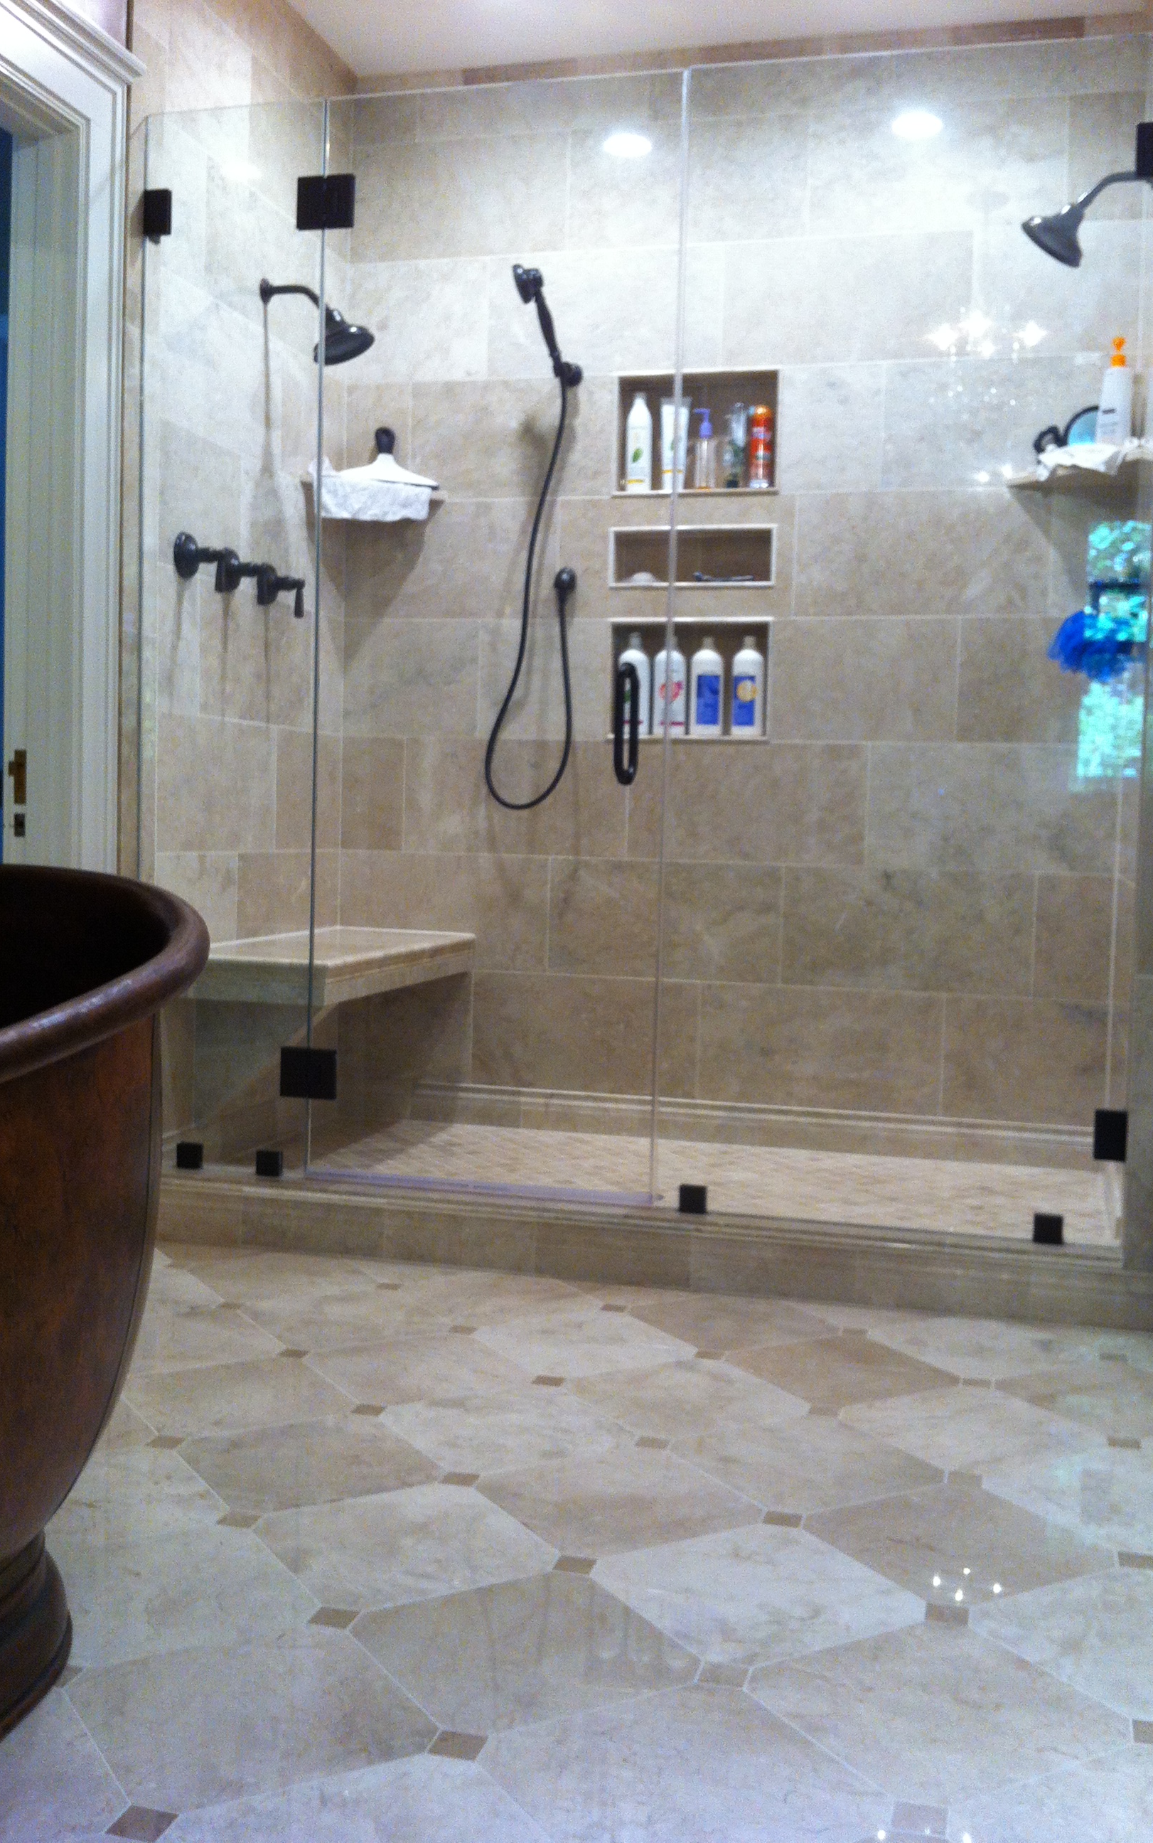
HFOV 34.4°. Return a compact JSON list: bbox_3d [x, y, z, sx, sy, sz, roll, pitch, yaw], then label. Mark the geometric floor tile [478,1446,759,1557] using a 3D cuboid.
[{"bbox_3d":[0.054,0.764,2.441,0.305,0.012,0.305,-1,5,-30],"label":"geometric floor tile"}]

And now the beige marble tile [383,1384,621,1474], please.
[{"bbox_3d":[-0.099,0.738,2.696,0.305,0.012,0.305,-1,4,-31],"label":"beige marble tile"}]

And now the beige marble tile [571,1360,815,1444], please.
[{"bbox_3d":[0.164,0.735,2.856,0.305,0.012,0.305,-1,4,-31],"label":"beige marble tile"}]

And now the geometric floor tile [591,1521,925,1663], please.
[{"bbox_3d":[0.208,0.778,2.150,0.305,0.012,0.305,-1,4,-31],"label":"geometric floor tile"}]

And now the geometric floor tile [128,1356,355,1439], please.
[{"bbox_3d":[-0.519,0.721,2.817,0.305,0.010,0.305,-1,4,-30],"label":"geometric floor tile"}]

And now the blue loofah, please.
[{"bbox_3d":[1.082,-0.581,3.909,0.170,0.159,0.165,2,4,14],"label":"blue loofah"}]

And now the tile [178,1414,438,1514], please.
[{"bbox_3d":[-0.366,0.743,2.547,0.305,0.010,0.305,-1,4,-30],"label":"tile"}]

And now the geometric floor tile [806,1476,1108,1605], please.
[{"bbox_3d":[0.477,0.782,2.332,0.305,0.012,0.305,-1,5,-30],"label":"geometric floor tile"}]

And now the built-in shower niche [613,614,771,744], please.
[{"bbox_3d":[0.295,-0.611,4.732,0.415,0.302,0.100,2,4,14],"label":"built-in shower niche"}]

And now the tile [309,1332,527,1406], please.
[{"bbox_3d":[-0.251,0.719,2.975,0.305,0.012,0.305,-1,5,-30],"label":"tile"}]

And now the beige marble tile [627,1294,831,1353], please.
[{"bbox_3d":[0.276,0.709,3.287,0.305,0.010,0.305,-1,4,-30],"label":"beige marble tile"}]

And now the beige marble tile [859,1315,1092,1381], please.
[{"bbox_3d":[0.693,0.728,3.172,0.305,0.012,0.305,-1,5,-30],"label":"beige marble tile"}]

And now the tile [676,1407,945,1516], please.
[{"bbox_3d":[0.318,0.755,2.582,0.305,0.012,0.305,-1,4,-31],"label":"tile"}]

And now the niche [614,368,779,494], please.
[{"bbox_3d":[0.308,-1.224,4.696,0.416,0.301,0.100,2,4,14],"label":"niche"}]

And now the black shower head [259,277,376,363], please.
[{"bbox_3d":[-0.596,-1.388,4.302,0.275,0.209,0.140,2,4,15],"label":"black shower head"}]

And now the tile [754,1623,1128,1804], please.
[{"bbox_3d":[0.365,0.803,1.898,0.305,0.010,0.305,-1,4,-30],"label":"tile"}]

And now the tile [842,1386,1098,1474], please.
[{"bbox_3d":[0.584,0.752,2.749,0.305,0.010,0.305,-1,4,-30],"label":"tile"}]

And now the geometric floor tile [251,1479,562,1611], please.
[{"bbox_3d":[-0.212,0.764,2.276,0.305,0.010,0.305,-1,4,-30],"label":"geometric floor tile"}]

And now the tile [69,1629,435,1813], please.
[{"bbox_3d":[-0.319,0.784,1.836,0.305,0.012,0.305,-1,4,-31],"label":"tile"}]

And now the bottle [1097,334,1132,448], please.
[{"bbox_3d":[1.229,-1.204,4.241,0.078,0.256,0.062,3,4,30],"label":"bottle"}]

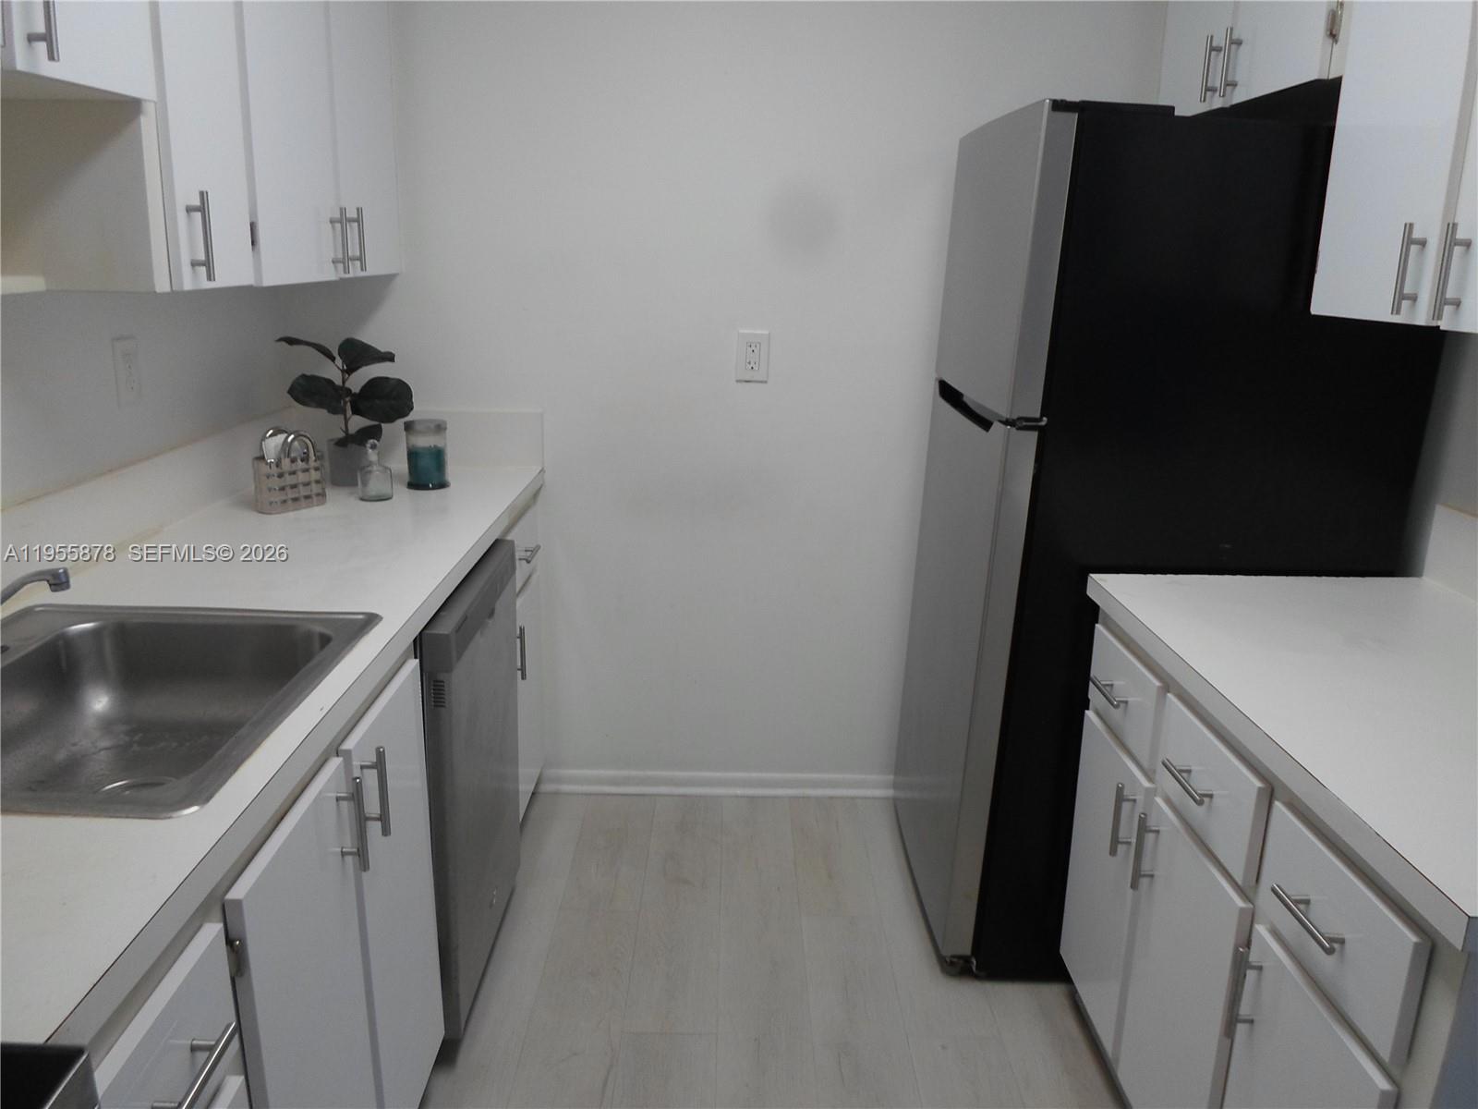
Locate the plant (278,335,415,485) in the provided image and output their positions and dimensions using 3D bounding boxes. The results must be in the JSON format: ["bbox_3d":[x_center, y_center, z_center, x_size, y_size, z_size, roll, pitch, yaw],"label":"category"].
[{"bbox_3d":[-0.909,-0.332,2.465,0.295,0.338,0.234,1,16,-1],"label":"plant"}]

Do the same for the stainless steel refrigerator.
[{"bbox_3d":[0.820,-0.023,2.369,0.743,1.704,0.758,2,16,-1],"label":"stainless steel refrigerator"}]

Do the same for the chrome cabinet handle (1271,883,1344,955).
[{"bbox_3d":[0.615,0.392,1.150,0.034,0.011,0.120,1,16,-1],"label":"chrome cabinet handle"}]

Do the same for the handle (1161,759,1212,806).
[{"bbox_3d":[0.612,0.309,1.449,0.034,0.011,0.120,1,16,-1],"label":"handle"}]

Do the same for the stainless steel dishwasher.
[{"bbox_3d":[-0.788,0.431,2.107,0.610,0.819,0.575,1,16,-1],"label":"stainless steel dishwasher"}]

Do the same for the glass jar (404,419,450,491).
[{"bbox_3d":[-0.723,-0.234,2.472,0.102,0.153,0.102,1,16,-1],"label":"glass jar"}]

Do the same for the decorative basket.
[{"bbox_3d":[-0.947,-0.177,2.245,0.073,0.160,0.124,13,20,37],"label":"decorative basket"}]

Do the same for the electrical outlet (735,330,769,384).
[{"bbox_3d":[0.035,-0.490,2.652,0.079,0.124,0.008,1,16,-1],"label":"electrical outlet"}]

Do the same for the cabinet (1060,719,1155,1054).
[{"bbox_3d":[0.893,0.561,1.847,0.549,0.498,0.290,1,16,-1],"label":"cabinet"}]

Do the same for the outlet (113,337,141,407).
[{"bbox_3d":[-1.133,-0.337,1.978,0.008,0.124,0.081,1,16,-1],"label":"outlet"}]

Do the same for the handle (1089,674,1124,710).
[{"bbox_3d":[0.608,0.225,1.749,0.034,0.011,0.120,1,16,-1],"label":"handle"}]

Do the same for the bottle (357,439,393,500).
[{"bbox_3d":[-0.803,-0.190,2.352,0.075,0.130,0.069,-4,17,-18],"label":"bottle"}]

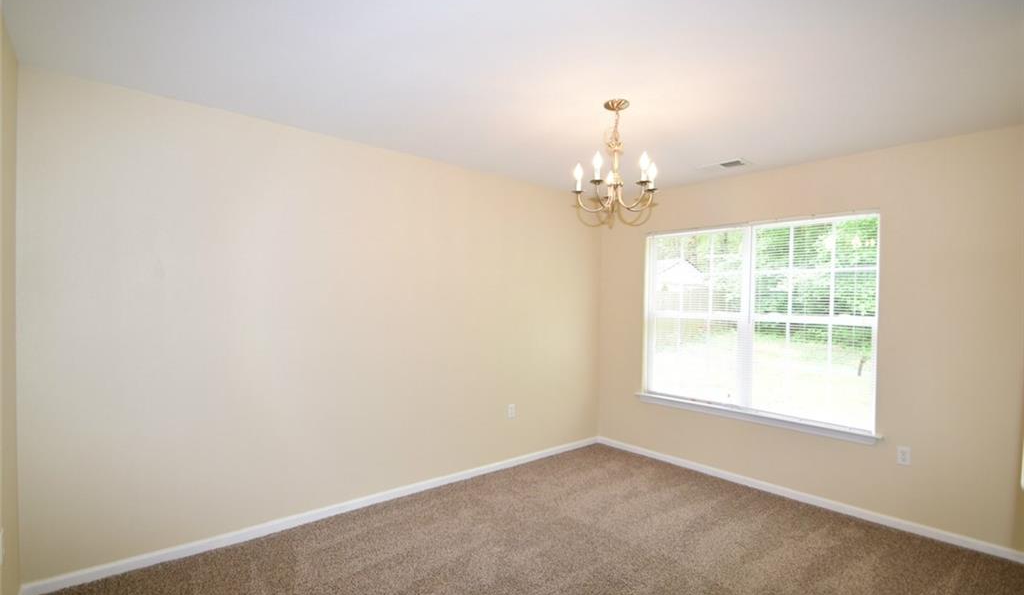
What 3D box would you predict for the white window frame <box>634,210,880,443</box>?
[{"bbox_3d":[1.833,0.197,3.622,0.130,1.534,1.787,1,0,-42],"label":"white window frame"}]

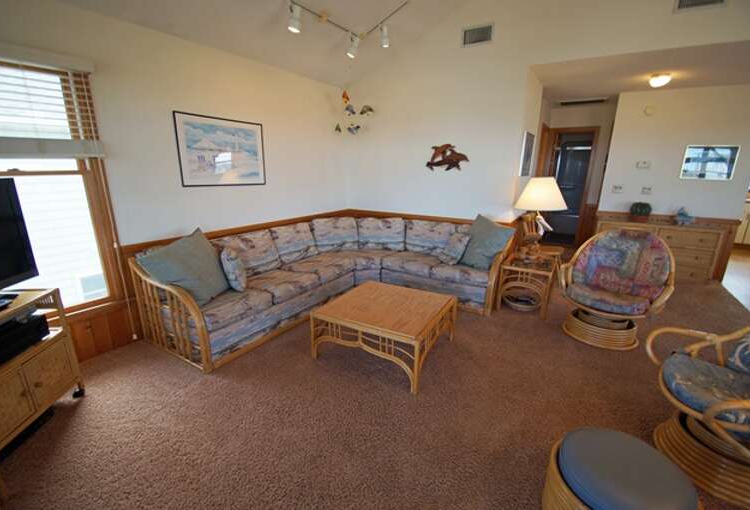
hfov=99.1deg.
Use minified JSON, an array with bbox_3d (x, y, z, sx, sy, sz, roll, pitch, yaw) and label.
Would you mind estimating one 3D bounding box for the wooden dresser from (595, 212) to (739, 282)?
[{"bbox_3d":[3.939,-0.112,4.520,1.399,0.731,0.369,10,18,30],"label":"wooden dresser"}]

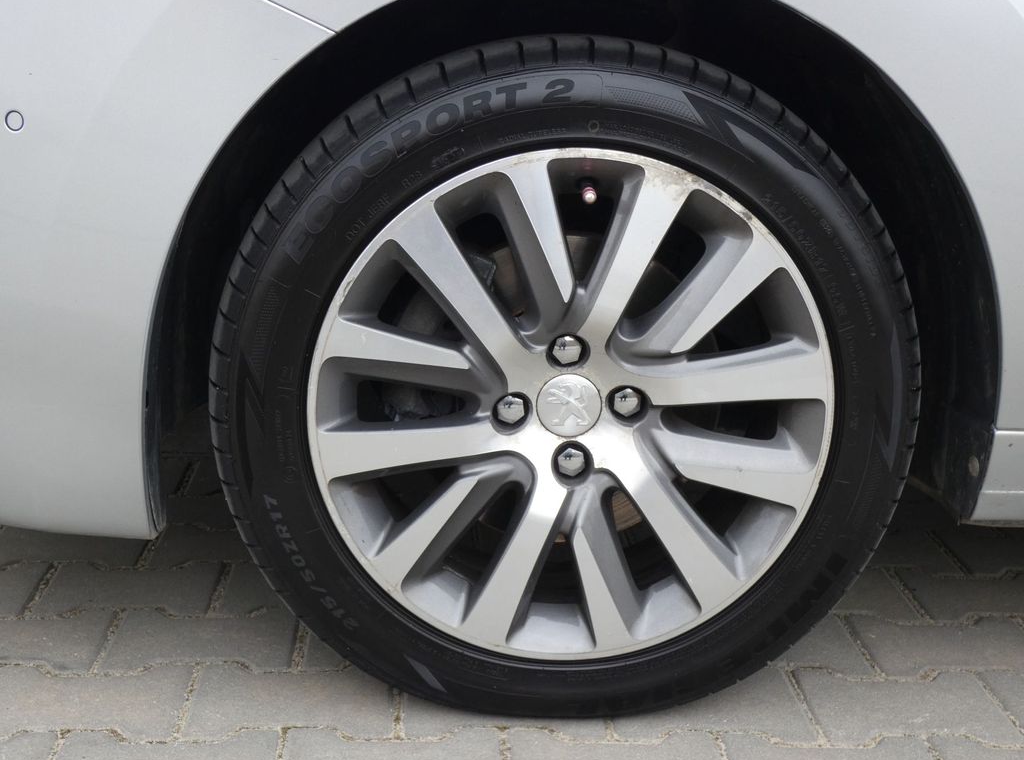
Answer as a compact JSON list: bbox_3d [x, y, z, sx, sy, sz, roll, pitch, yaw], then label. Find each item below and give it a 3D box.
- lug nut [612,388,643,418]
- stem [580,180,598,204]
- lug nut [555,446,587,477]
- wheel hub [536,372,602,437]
[{"bbox_3d":[0.107,0.021,1.313,0.025,0.026,0.022,-1,14,-3],"label":"lug nut"},{"bbox_3d":[0.070,-0.170,1.285,0.012,0.012,0.032,0,26,-1],"label":"stem"},{"bbox_3d":[0.055,0.077,1.322,0.025,0.026,0.022,-1,14,-3],"label":"lug nut"},{"bbox_3d":[0.053,0.023,1.307,0.060,0.060,0.020,-1,14,-3],"label":"wheel hub"}]

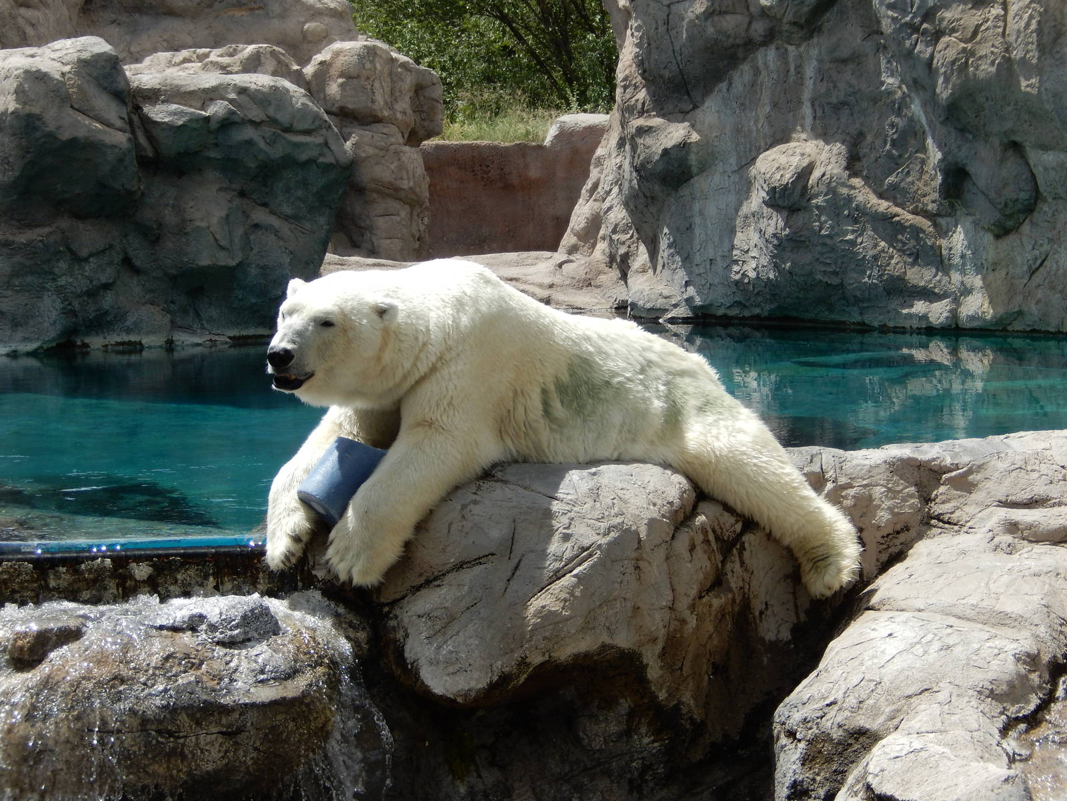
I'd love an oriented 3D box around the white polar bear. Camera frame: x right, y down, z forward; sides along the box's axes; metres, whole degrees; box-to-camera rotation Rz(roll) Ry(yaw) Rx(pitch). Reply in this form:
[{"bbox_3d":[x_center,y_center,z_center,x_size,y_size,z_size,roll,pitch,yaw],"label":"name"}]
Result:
[{"bbox_3d":[0.094,0.091,10.200,2.000,1.100,0.830,-3,7,-23],"label":"white polar bear"}]

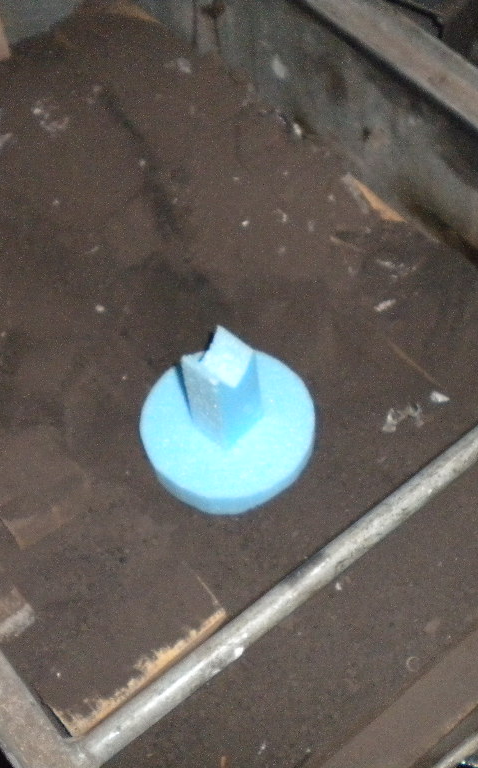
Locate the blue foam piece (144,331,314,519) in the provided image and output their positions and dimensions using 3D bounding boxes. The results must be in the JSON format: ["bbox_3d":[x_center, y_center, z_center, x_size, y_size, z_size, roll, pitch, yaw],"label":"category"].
[{"bbox_3d":[-0.013,0.013,0.875,0.151,0.125,0.151,-2,58,3],"label":"blue foam piece"}]

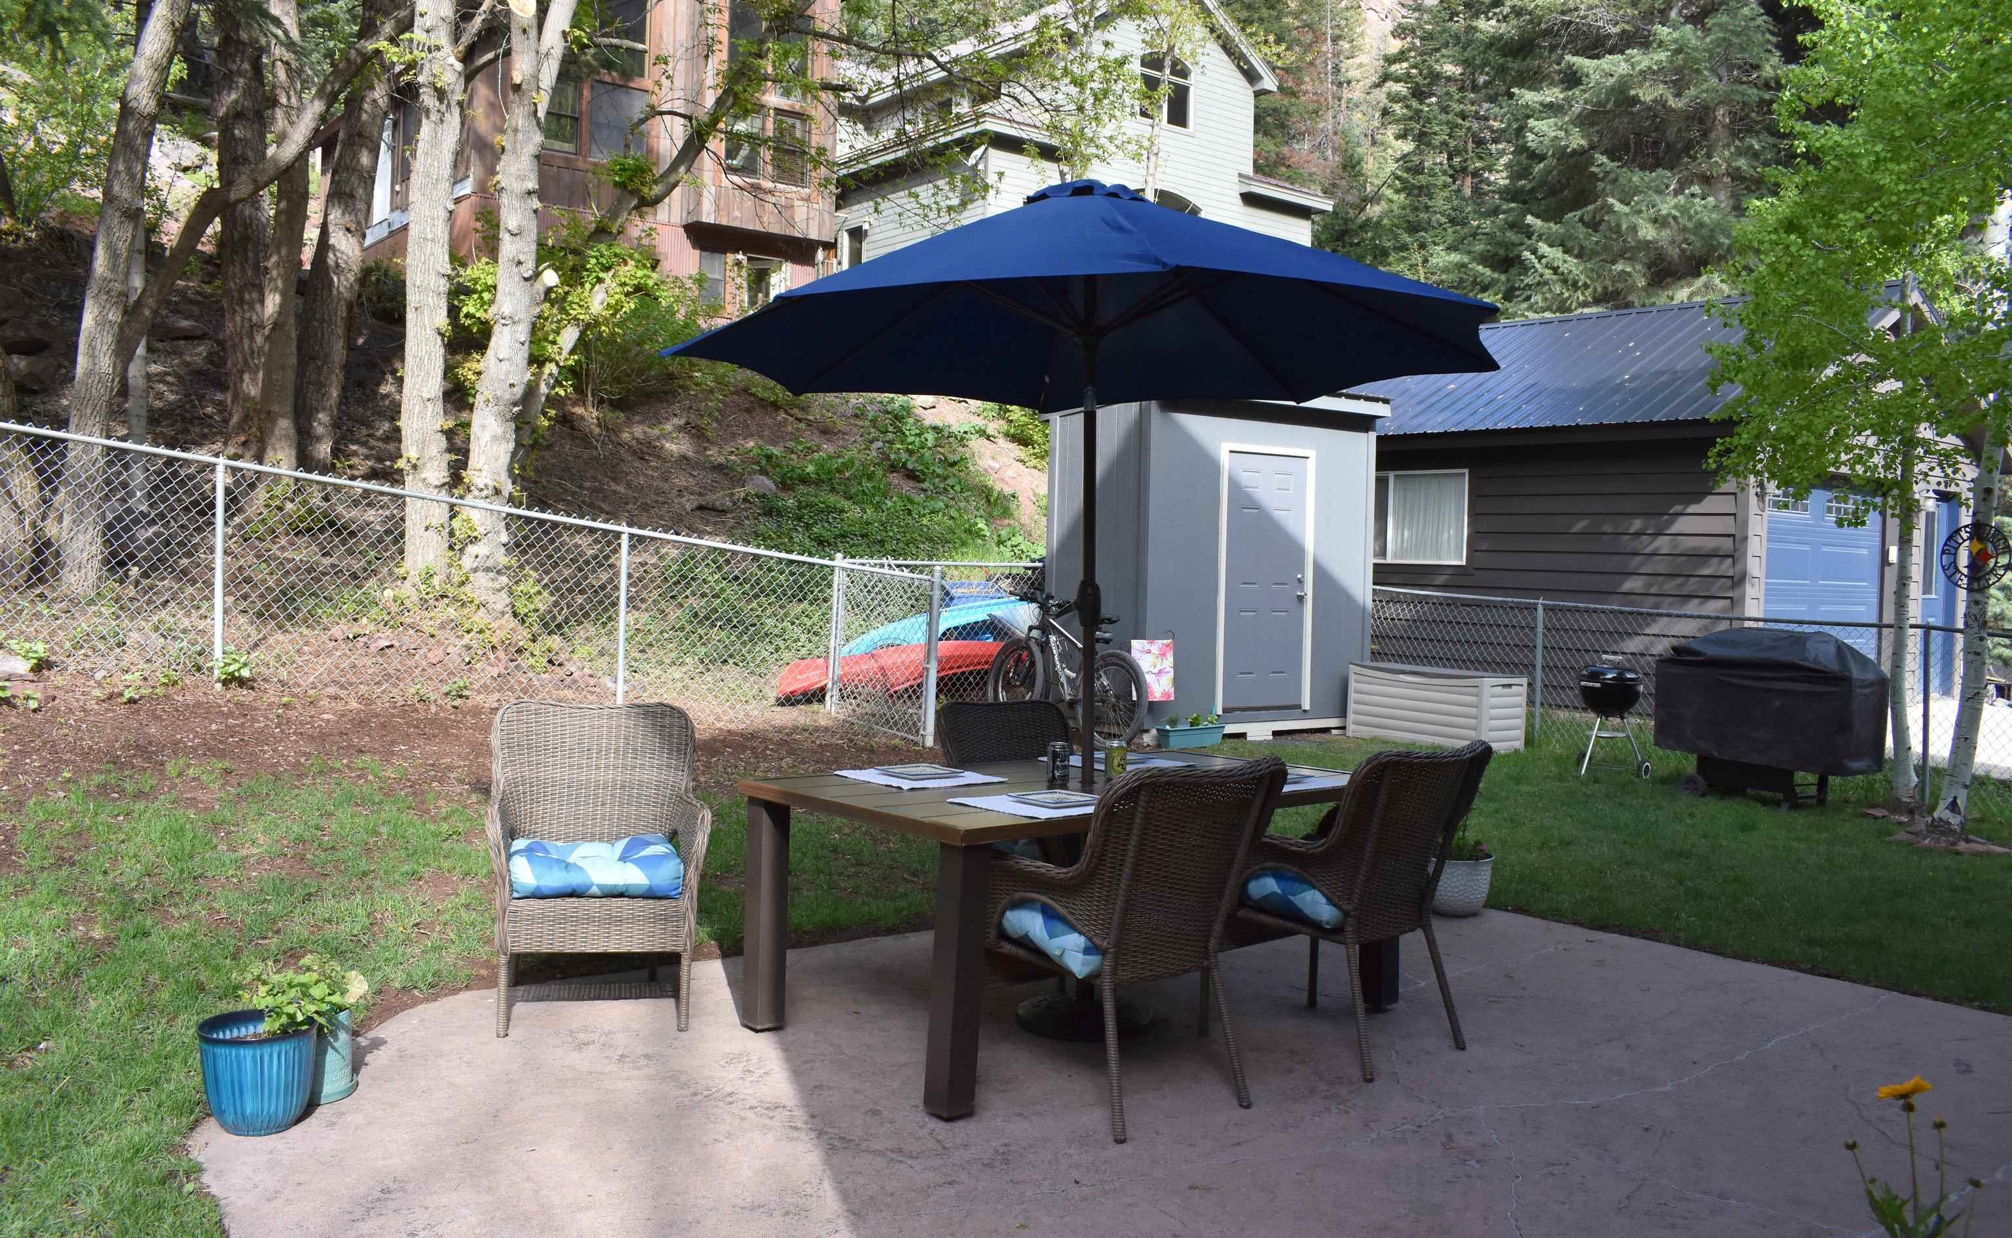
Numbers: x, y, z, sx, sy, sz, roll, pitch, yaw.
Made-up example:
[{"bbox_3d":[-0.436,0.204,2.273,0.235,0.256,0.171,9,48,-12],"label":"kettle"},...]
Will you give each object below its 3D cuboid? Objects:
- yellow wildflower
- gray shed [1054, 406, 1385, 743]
[{"bbox_3d":[1.012,0.530,1.700,0.055,0.022,0.055,2,2,17],"label":"yellow wildflower"},{"bbox_3d":[1.731,-0.434,12.528,2.626,2.734,1.392,0,3,-35],"label":"gray shed"}]

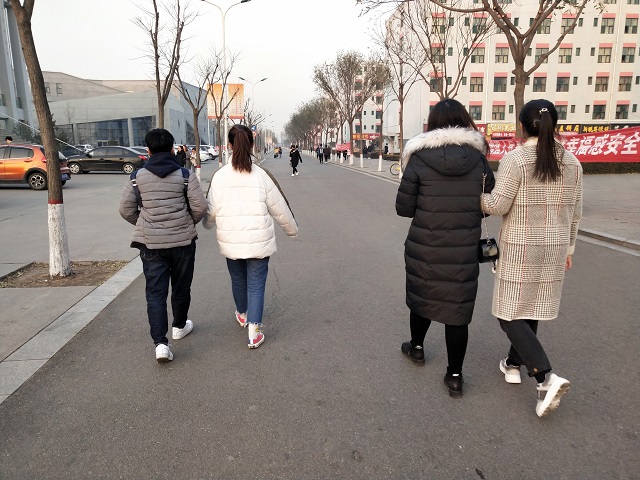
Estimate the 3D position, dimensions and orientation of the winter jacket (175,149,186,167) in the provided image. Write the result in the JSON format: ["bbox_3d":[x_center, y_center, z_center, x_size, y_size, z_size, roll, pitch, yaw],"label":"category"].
[{"bbox_3d":[-5.275,-3.107,20.976,0.340,0.720,0.460,-3,10,-20],"label":"winter jacket"}]

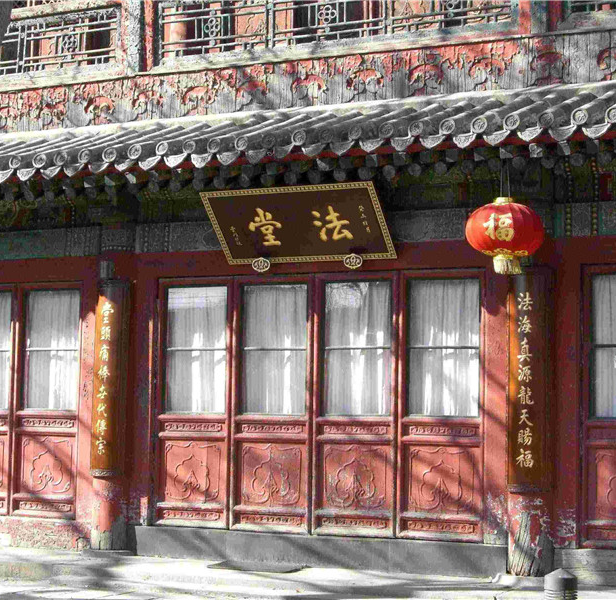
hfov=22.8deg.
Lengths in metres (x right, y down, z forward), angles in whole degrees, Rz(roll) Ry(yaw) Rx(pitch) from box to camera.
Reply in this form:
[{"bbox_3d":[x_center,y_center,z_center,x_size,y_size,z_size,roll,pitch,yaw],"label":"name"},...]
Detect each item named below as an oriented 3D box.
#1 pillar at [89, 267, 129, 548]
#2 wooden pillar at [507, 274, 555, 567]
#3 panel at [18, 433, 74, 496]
[{"bbox_3d":[-1.776,0.924,13.865,0.350,2.639,0.350,1,-5,0],"label":"pillar"},{"bbox_3d":[1.769,0.912,12.097,0.365,2.480,0.365,-1,-5,26],"label":"wooden pillar"},{"bbox_3d":[-2.560,1.618,14.914,0.677,0.603,0.050,-1,-5,27],"label":"panel"}]

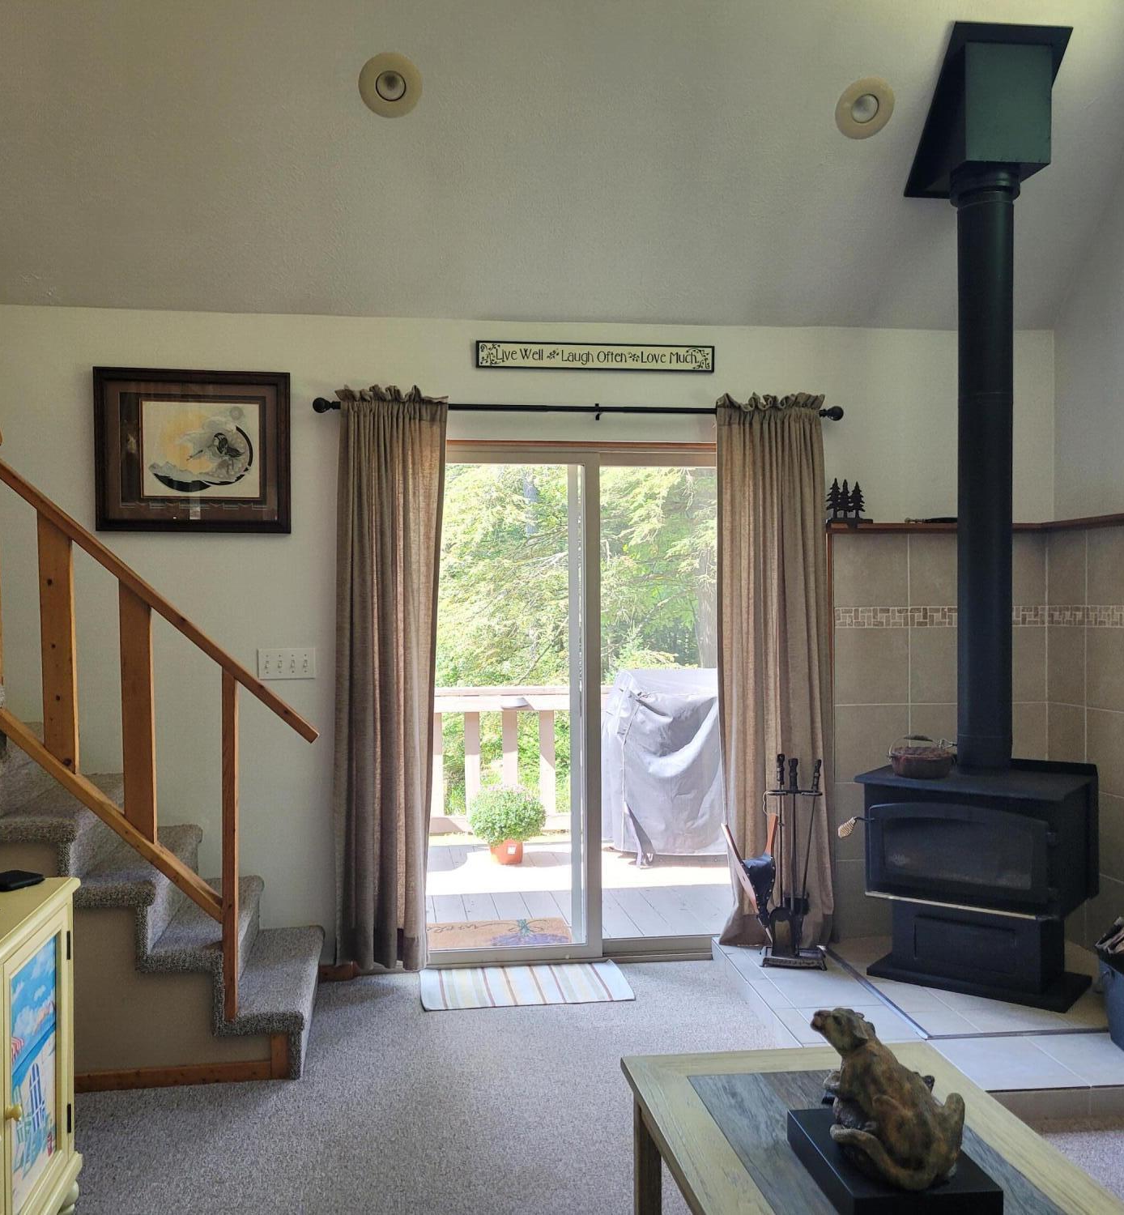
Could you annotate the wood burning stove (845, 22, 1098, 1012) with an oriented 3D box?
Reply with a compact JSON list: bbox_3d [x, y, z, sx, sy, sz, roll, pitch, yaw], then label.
[{"bbox_3d":[1.460,-0.339,4.228,0.720,3.280,0.740,0,0,39],"label":"wood burning stove"}]

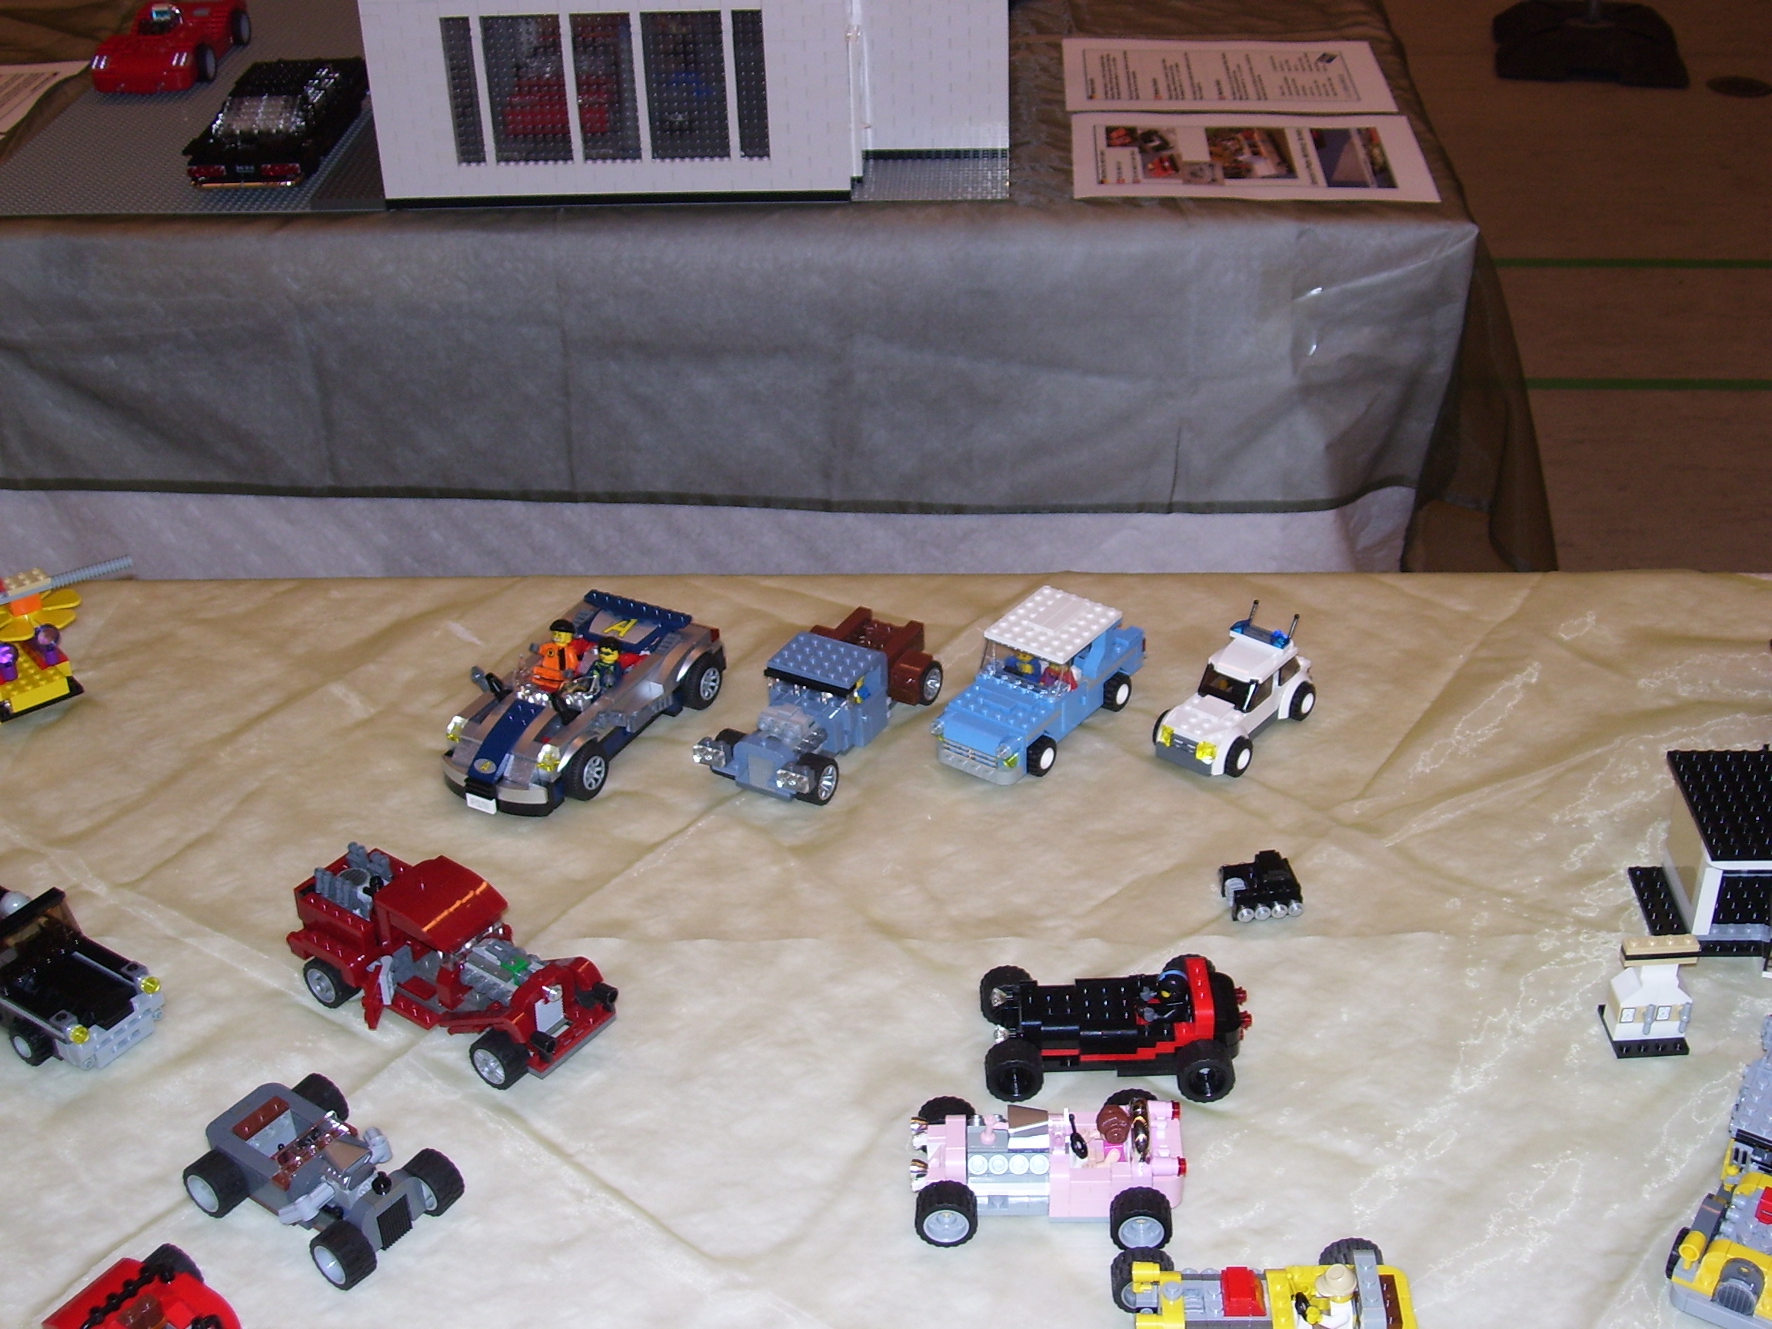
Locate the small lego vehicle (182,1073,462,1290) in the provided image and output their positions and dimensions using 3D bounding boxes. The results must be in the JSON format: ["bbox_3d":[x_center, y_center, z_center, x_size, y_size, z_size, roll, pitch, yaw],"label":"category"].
[{"bbox_3d":[-0.229,0.204,0.933,0.096,0.039,0.067,20,38,30],"label":"small lego vehicle"}]

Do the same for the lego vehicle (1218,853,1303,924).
[{"bbox_3d":[0.175,0.101,1.070,0.035,0.024,0.032,-6,32,-7],"label":"lego vehicle"}]

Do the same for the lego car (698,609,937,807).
[{"bbox_3d":[-0.032,0.015,1.212,0.073,0.052,0.141,16,36,24],"label":"lego car"}]

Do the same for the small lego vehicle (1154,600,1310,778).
[{"bbox_3d":[0.177,0.013,1.187,0.052,0.055,0.090,22,39,32],"label":"small lego vehicle"}]

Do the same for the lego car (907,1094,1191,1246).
[{"bbox_3d":[0.065,0.194,0.915,0.109,0.042,0.065,-1,32,0],"label":"lego car"}]

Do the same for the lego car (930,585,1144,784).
[{"bbox_3d":[0.079,0.008,1.194,0.055,0.059,0.123,21,38,31],"label":"lego car"}]

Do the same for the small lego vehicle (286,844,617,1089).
[{"bbox_3d":[-0.192,0.127,1.014,0.151,0.056,0.077,20,38,31],"label":"small lego vehicle"}]

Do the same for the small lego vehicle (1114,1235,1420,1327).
[{"bbox_3d":[0.142,0.240,0.858,0.111,0.046,0.064,0,33,1],"label":"small lego vehicle"}]

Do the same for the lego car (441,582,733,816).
[{"bbox_3d":[-0.161,0.018,1.203,0.078,0.061,0.157,15,36,24],"label":"lego car"}]

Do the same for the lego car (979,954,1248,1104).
[{"bbox_3d":[0.099,0.150,0.986,0.114,0.040,0.067,-1,32,0],"label":"lego car"}]

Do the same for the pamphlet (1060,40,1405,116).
[{"bbox_3d":[0.315,-0.550,2.150,0.297,0.002,0.210,1,33,3],"label":"pamphlet"}]

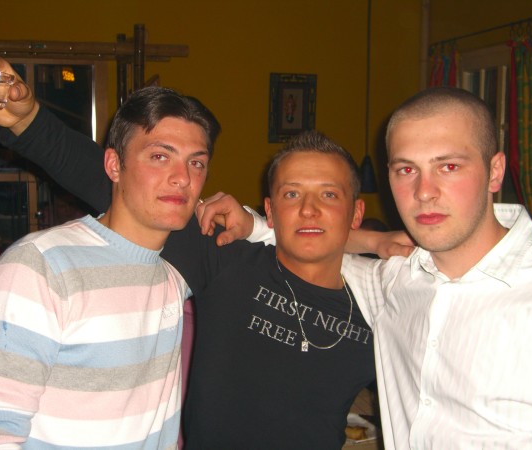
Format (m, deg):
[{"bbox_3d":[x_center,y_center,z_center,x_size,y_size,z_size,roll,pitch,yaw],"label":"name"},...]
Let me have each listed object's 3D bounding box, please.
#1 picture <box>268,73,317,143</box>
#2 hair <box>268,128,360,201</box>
[{"bbox_3d":[0.126,-0.542,3.700,0.223,0.322,0.025,0,5,-9],"label":"picture"},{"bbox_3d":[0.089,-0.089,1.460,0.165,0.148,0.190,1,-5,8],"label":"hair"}]

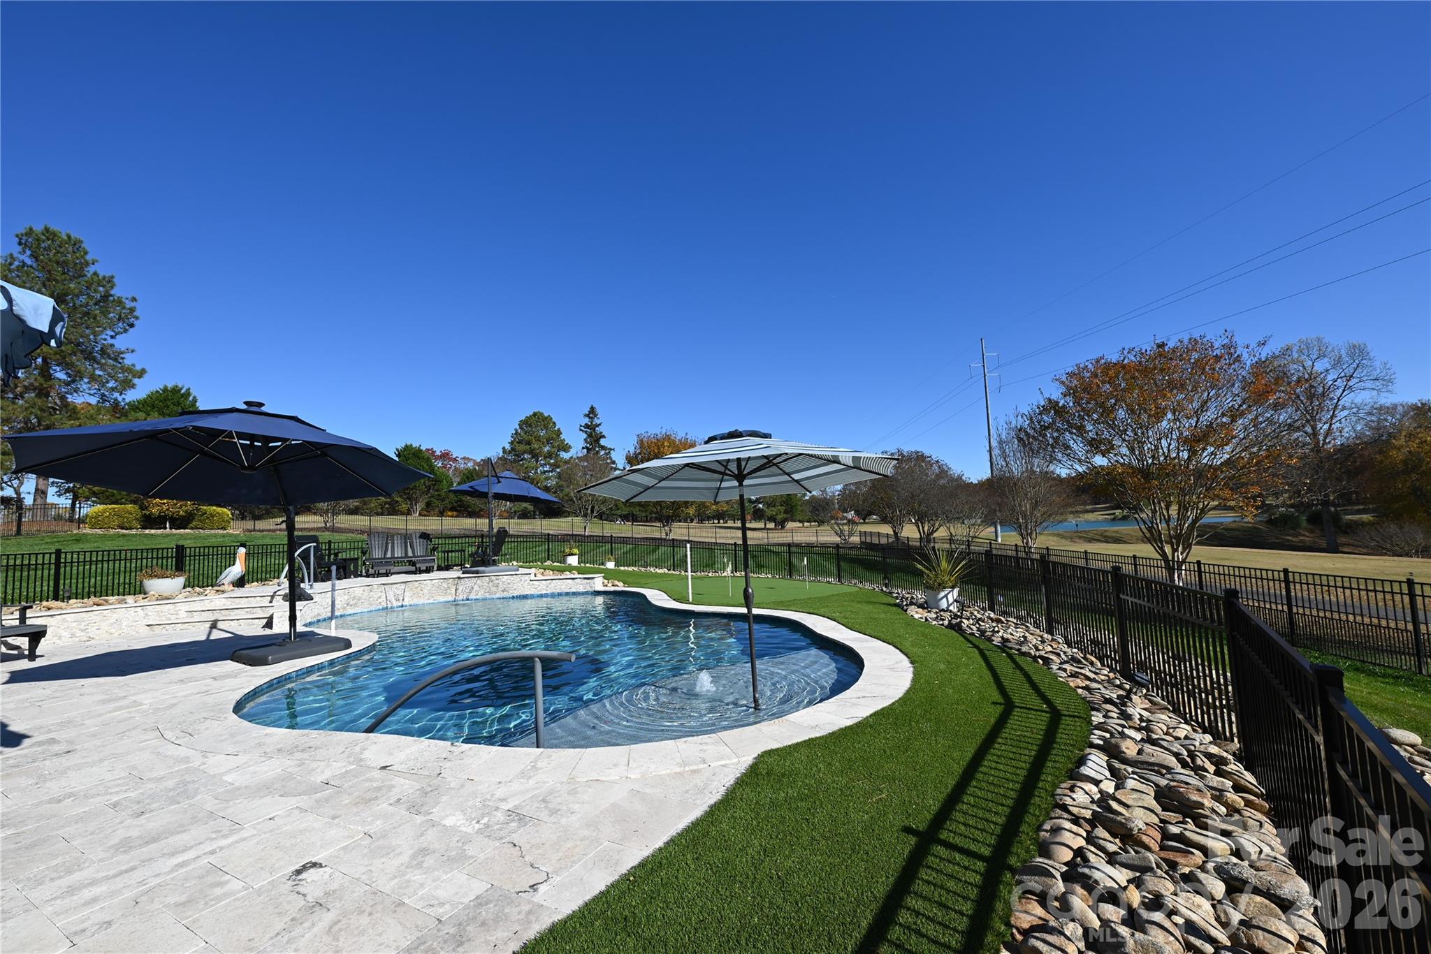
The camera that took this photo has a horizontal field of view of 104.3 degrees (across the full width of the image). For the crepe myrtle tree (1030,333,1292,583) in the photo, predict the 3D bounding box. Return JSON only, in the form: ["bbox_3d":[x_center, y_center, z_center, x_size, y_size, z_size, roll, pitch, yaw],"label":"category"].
[{"bbox_3d":[10.580,-0.220,13.330,5.000,6.400,5.000,-2,-5,0],"label":"crepe myrtle tree"}]

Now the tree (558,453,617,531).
[{"bbox_3d":[-8.371,1.104,36.027,3.750,5.360,3.750,-2,-5,0],"label":"tree"}]

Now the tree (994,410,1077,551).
[{"bbox_3d":[11.090,0.520,19.460,2.900,5.800,2.900,-2,-5,0],"label":"tree"}]

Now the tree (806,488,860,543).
[{"bbox_3d":[8.166,2.650,38.666,3.800,3.910,3.800,-2,-5,0],"label":"tree"}]

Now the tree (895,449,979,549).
[{"bbox_3d":[11.190,1.250,28.670,4.400,5.200,4.400,-2,-5,0],"label":"tree"}]

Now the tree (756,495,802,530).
[{"bbox_3d":[8.630,3.500,74.450,6.500,6.900,6.500,-2,-5,0],"label":"tree"}]

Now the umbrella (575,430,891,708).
[{"bbox_3d":[0.262,0.785,4.650,2.650,2.420,2.650,-4,-7,0],"label":"umbrella"}]

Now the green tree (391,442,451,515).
[{"bbox_3d":[-28.350,0.250,53.120,5.400,7.100,5.400,-2,-5,0],"label":"green tree"}]

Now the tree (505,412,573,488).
[{"bbox_3d":[-30.780,-2.284,95.770,11.400,18.190,11.400,-2,-5,0],"label":"tree"}]

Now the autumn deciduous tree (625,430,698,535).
[{"bbox_3d":[-3.370,0.490,38.240,5.600,7.500,5.600,-2,-5,0],"label":"autumn deciduous tree"}]

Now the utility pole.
[{"bbox_3d":[32.188,-4.532,65.030,0.700,24.330,0.700,-2,-5,0],"label":"utility pole"}]

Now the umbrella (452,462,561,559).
[{"bbox_3d":[-5.220,1.005,13.800,2.850,2.500,3.000,-2,-5,0],"label":"umbrella"}]

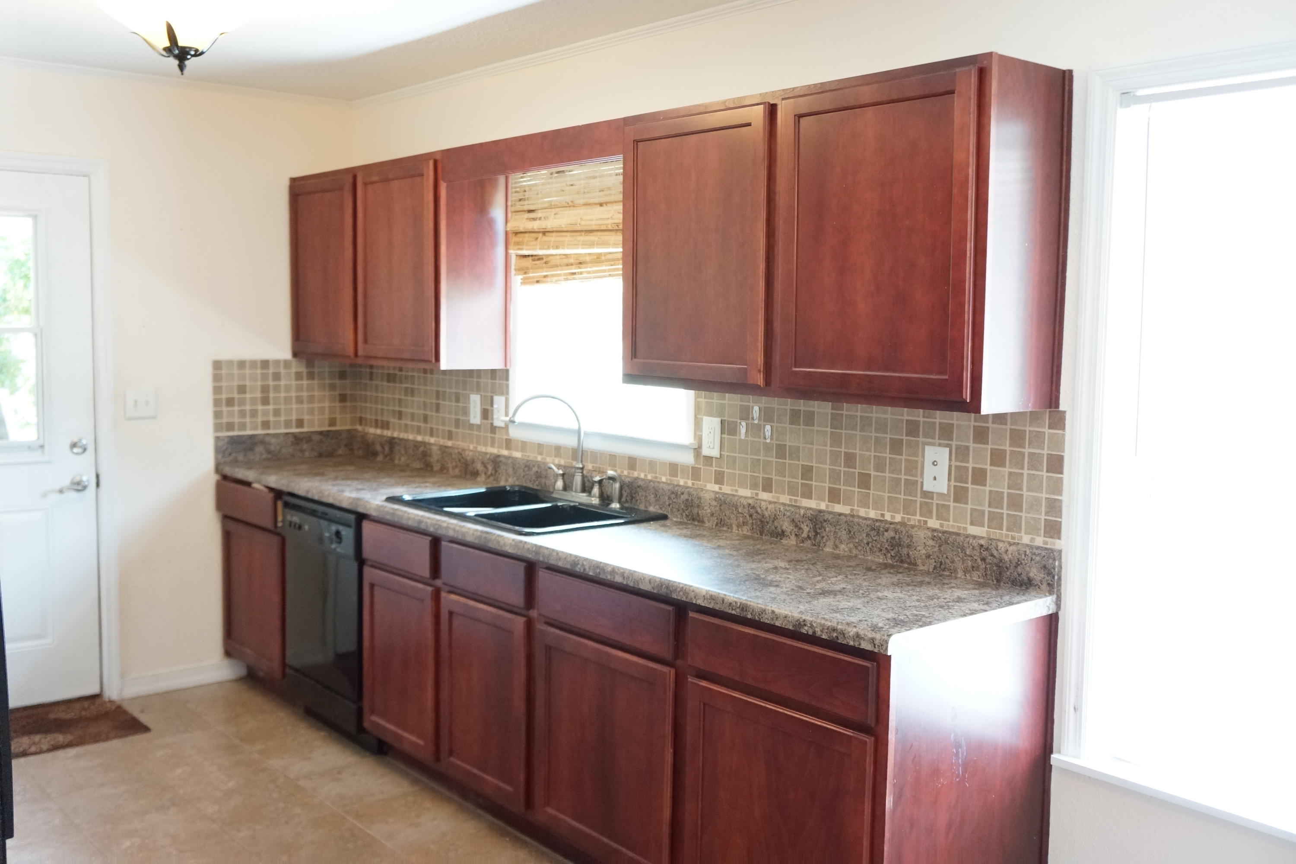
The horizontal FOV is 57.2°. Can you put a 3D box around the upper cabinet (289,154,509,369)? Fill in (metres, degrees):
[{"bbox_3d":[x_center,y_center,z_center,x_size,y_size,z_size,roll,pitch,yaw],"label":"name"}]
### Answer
[{"bbox_3d":[-1.021,-0.652,4.710,0.320,0.762,1.213,-4,7,-41],"label":"upper cabinet"}]

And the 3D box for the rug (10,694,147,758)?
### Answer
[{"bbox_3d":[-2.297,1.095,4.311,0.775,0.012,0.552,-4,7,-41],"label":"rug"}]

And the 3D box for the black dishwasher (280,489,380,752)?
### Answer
[{"bbox_3d":[-0.947,0.670,4.462,0.610,0.860,0.605,-4,7,-41],"label":"black dishwasher"}]

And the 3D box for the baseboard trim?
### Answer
[{"bbox_3d":[-1.911,1.008,4.905,0.515,0.085,0.016,-4,7,-41],"label":"baseboard trim"}]

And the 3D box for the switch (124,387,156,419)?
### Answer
[{"bbox_3d":[-2.004,-0.113,4.705,0.120,0.121,0.012,-4,7,-41],"label":"switch"}]

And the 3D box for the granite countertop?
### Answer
[{"bbox_3d":[-0.417,0.274,3.849,0.637,0.043,3.446,-4,7,-41],"label":"granite countertop"}]

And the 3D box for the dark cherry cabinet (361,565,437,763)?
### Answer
[{"bbox_3d":[-0.584,0.730,4.045,0.597,0.560,0.483,-4,7,-41],"label":"dark cherry cabinet"}]

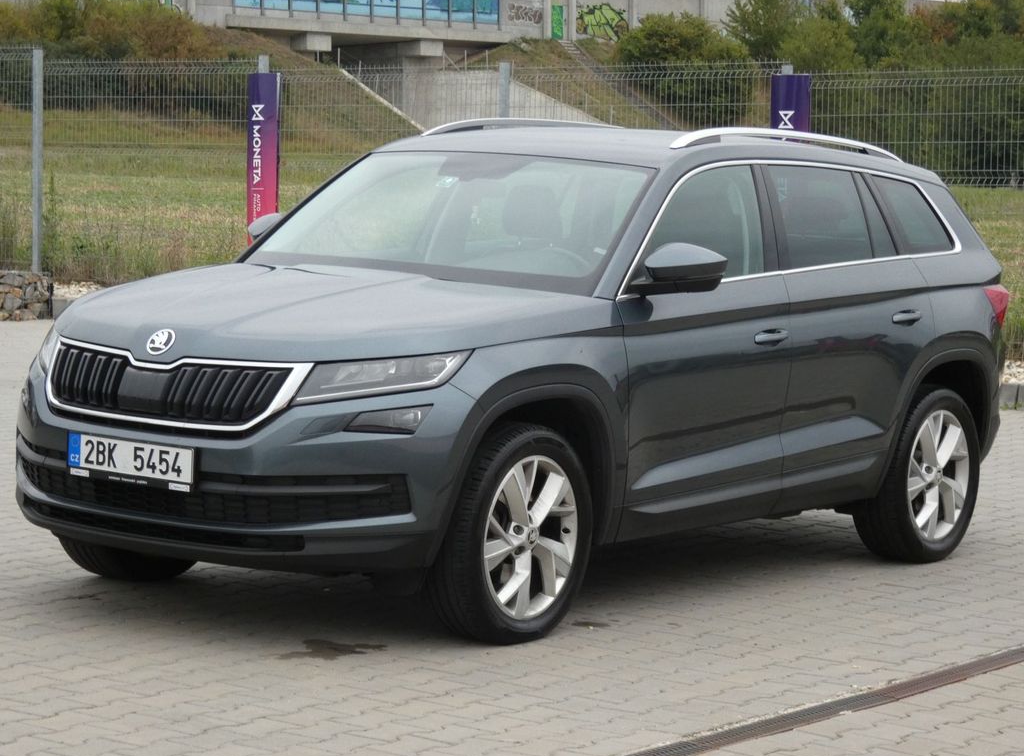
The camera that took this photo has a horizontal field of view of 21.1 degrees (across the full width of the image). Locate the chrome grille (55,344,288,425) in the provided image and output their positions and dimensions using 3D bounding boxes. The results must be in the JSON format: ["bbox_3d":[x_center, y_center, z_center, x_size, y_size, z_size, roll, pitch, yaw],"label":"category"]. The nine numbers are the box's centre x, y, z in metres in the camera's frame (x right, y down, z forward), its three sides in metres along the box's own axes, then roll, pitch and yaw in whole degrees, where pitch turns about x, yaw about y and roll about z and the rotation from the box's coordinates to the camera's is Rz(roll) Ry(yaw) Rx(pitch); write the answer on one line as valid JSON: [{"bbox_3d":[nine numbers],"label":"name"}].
[{"bbox_3d":[-1.085,0.017,8.408,0.960,0.185,0.175,6,6,35],"label":"chrome grille"}]

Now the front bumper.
[{"bbox_3d":[-1.021,0.245,8.531,1.840,0.575,0.500,6,6,35],"label":"front bumper"}]

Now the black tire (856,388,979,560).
[{"bbox_3d":[1.616,0.369,10.898,0.240,0.710,0.710,6,6,35],"label":"black tire"}]

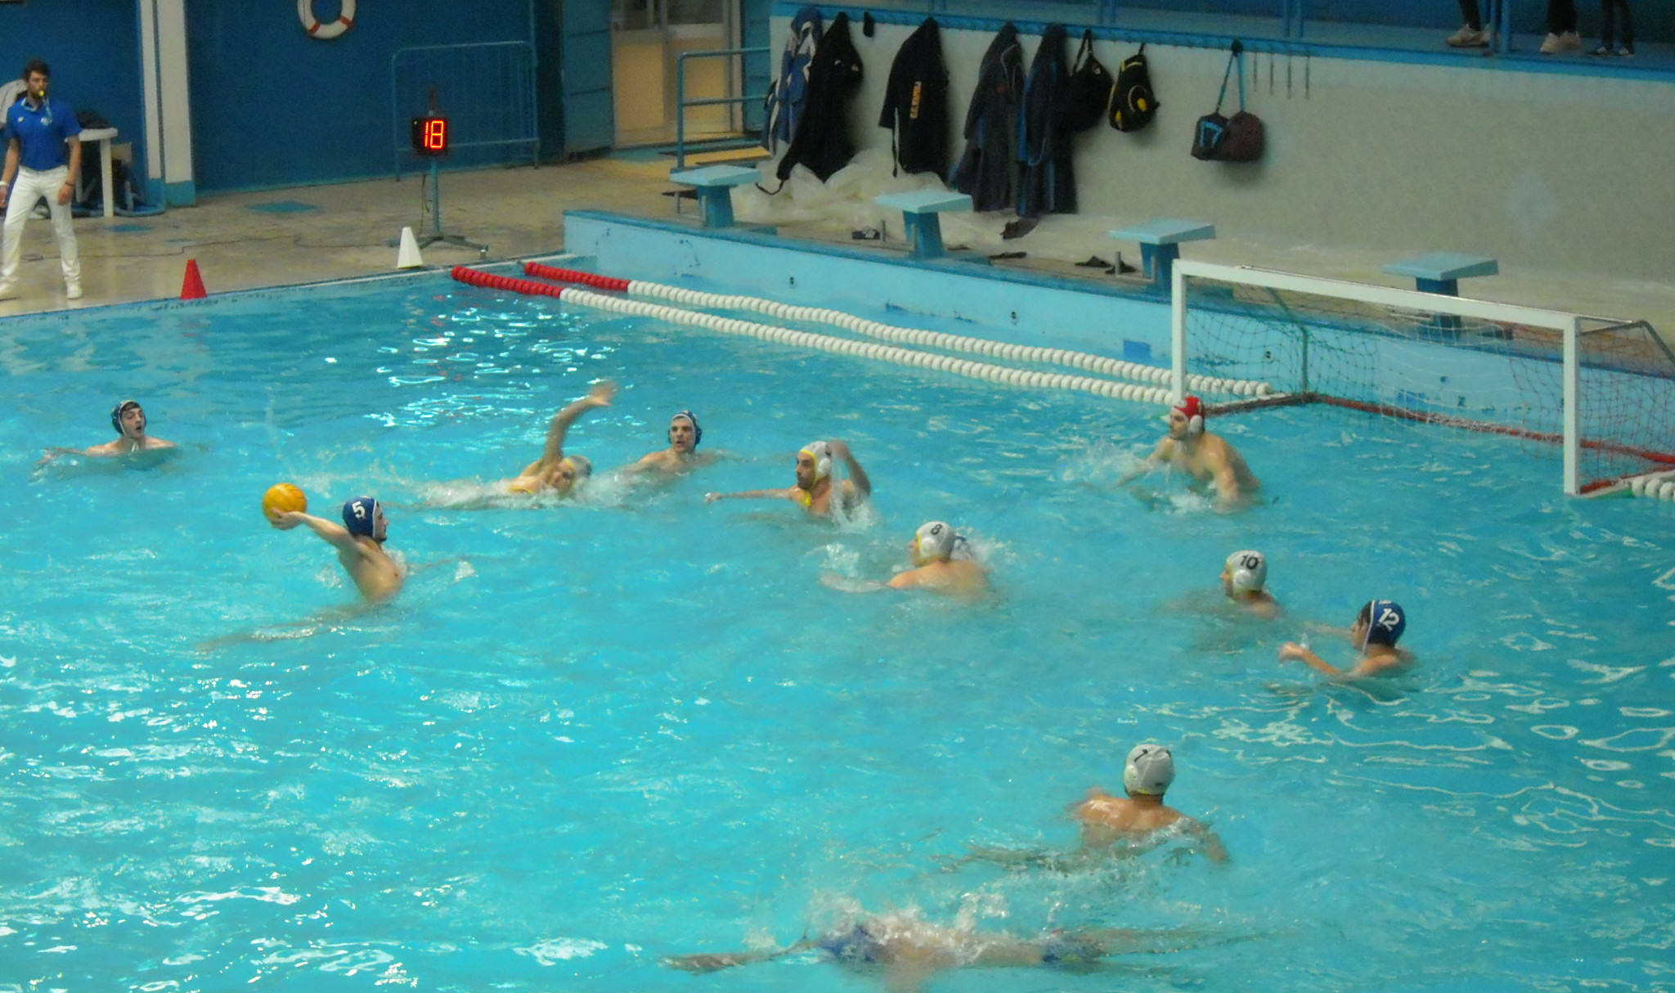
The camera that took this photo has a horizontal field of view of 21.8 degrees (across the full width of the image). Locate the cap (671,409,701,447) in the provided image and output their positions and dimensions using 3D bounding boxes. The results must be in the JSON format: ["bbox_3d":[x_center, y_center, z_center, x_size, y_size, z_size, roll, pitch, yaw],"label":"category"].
[{"bbox_3d":[-0.873,-0.397,25.167,0.190,0.215,0.205,3,11,23],"label":"cap"}]

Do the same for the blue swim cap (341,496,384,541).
[{"bbox_3d":[-2.363,0.111,21.662,0.205,0.215,0.190,-4,11,-14],"label":"blue swim cap"}]

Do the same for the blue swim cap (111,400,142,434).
[{"bbox_3d":[-4.285,-0.481,26.259,0.190,0.215,0.205,-10,13,-39],"label":"blue swim cap"}]

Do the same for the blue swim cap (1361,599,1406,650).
[{"bbox_3d":[2.451,0.573,19.541,0.205,0.215,0.190,2,11,19],"label":"blue swim cap"}]

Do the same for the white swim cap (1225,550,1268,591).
[{"bbox_3d":[1.961,0.358,20.889,0.205,0.215,0.190,5,12,33],"label":"white swim cap"}]

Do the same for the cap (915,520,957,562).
[{"bbox_3d":[0.494,0.226,21.754,0.205,0.215,0.190,5,12,31],"label":"cap"}]

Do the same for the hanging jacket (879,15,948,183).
[{"bbox_3d":[0.603,-3.198,34.898,0.200,1.270,0.660,-9,13,-36],"label":"hanging jacket"}]

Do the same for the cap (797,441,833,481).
[{"bbox_3d":[-0.118,-0.200,23.768,0.205,0.215,0.190,-9,13,-35],"label":"cap"}]

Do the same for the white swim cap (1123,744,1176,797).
[{"bbox_3d":[1.207,1.058,16.845,0.190,0.215,0.205,-6,11,-23],"label":"white swim cap"}]

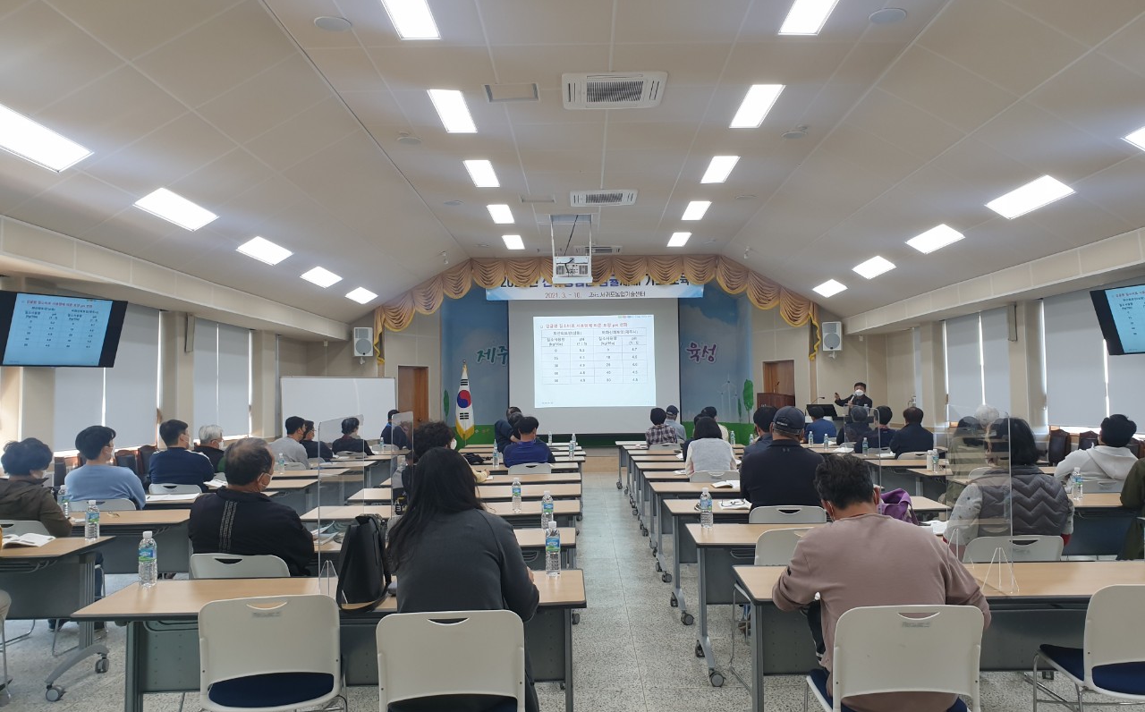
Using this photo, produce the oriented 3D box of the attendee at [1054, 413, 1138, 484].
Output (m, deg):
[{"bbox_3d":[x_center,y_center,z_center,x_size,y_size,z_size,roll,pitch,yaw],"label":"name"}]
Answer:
[{"bbox_3d":[3.852,1.080,6.469,0.620,1.270,0.760,-1,-3,-5],"label":"attendee"}]

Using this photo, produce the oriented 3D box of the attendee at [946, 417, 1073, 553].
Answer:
[{"bbox_3d":[2.026,0.960,4.122,0.600,1.310,0.760,-1,-3,-1],"label":"attendee"}]

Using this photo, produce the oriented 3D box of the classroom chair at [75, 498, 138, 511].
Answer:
[{"bbox_3d":[-3.318,1.422,6.309,0.530,0.790,0.540,-1,-3,9],"label":"classroom chair"}]

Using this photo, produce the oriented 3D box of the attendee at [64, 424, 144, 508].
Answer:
[{"bbox_3d":[-3.347,1.169,6.373,0.560,1.303,0.750,-1,-3,11],"label":"attendee"}]

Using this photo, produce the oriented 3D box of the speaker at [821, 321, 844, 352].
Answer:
[{"bbox_3d":[5.221,-0.386,17.280,0.380,0.600,0.380,-2,3,16],"label":"speaker"}]

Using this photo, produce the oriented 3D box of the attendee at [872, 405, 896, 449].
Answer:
[{"bbox_3d":[3.930,1.302,11.033,0.520,1.320,0.740,-1,-3,-2],"label":"attendee"}]

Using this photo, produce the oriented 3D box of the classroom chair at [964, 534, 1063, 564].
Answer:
[{"bbox_3d":[1.942,1.218,4.019,0.500,0.785,0.540,-1,-3,1],"label":"classroom chair"}]

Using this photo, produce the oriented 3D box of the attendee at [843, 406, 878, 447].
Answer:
[{"bbox_3d":[3.816,1.322,11.643,0.510,1.270,0.720,-1,-3,1],"label":"attendee"}]

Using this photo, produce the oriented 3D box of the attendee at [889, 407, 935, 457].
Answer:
[{"bbox_3d":[3.771,1.223,9.716,0.520,1.280,0.740,-1,-3,-2],"label":"attendee"}]

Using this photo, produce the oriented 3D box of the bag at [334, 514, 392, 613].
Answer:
[{"bbox_3d":[-0.774,0.738,3.200,0.180,0.320,0.220,-1,-3,1],"label":"bag"}]

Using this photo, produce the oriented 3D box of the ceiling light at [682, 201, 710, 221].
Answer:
[{"bbox_3d":[1.954,-2.313,13.638,0.320,0.060,1.280,-1,-3,1],"label":"ceiling light"}]

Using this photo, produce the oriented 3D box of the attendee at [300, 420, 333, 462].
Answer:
[{"bbox_3d":[-3.204,1.419,10.701,0.540,1.238,0.750,-2,-3,13],"label":"attendee"}]

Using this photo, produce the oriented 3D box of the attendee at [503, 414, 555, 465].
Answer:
[{"bbox_3d":[-0.478,1.307,9.377,0.550,1.286,0.750,0,-3,-3],"label":"attendee"}]

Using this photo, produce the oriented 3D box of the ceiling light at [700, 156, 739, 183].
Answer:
[{"bbox_3d":[1.889,-2.397,11.033,0.320,0.060,1.270,-1,-3,1],"label":"ceiling light"}]

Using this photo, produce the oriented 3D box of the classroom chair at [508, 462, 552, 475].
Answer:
[{"bbox_3d":[-0.415,1.516,9.098,0.530,0.790,0.540,-1,-3,1],"label":"classroom chair"}]

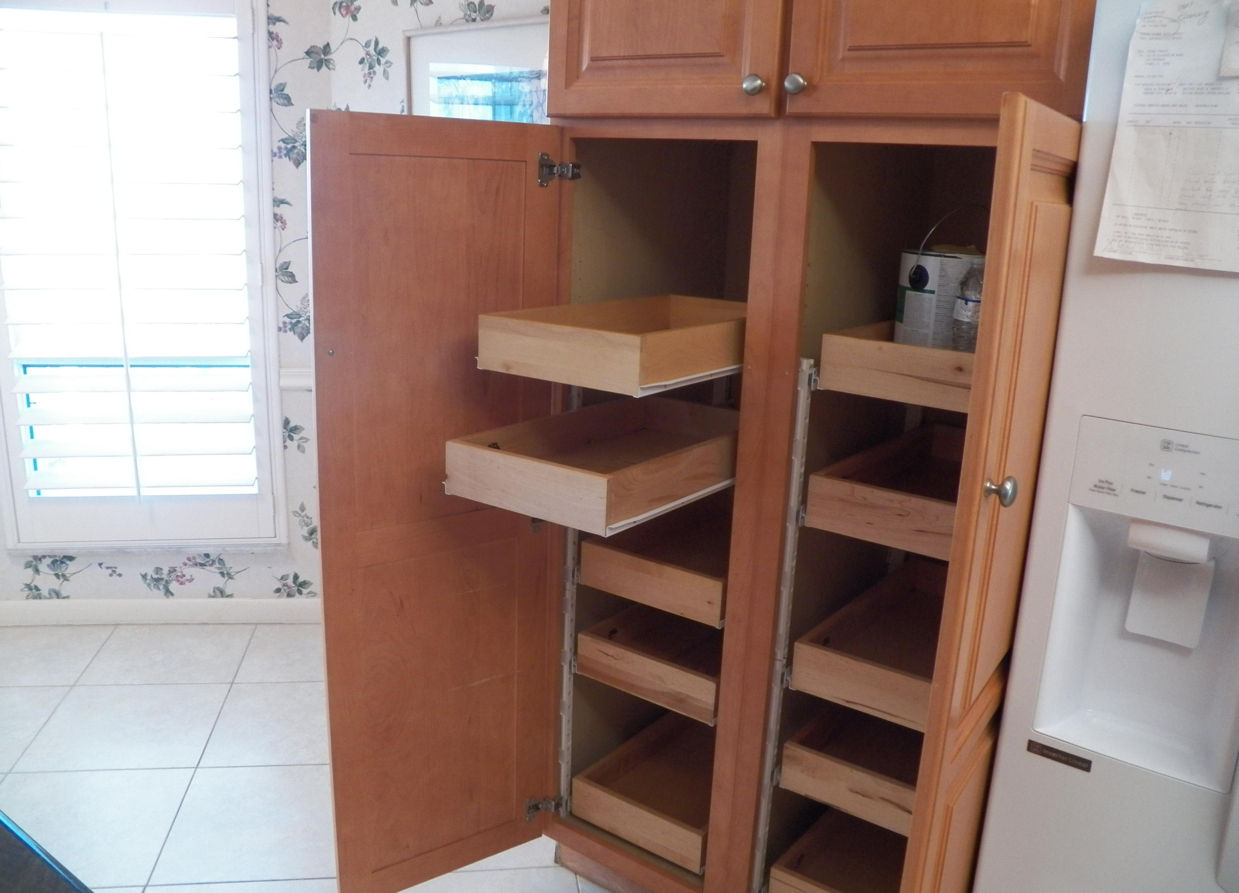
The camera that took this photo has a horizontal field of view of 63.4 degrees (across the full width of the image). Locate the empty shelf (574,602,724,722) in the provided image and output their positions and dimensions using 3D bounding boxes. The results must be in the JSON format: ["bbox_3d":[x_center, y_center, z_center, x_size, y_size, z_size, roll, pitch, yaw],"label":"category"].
[{"bbox_3d":[0.208,0.391,2.147,0.314,0.087,0.569,12,17,33],"label":"empty shelf"}]

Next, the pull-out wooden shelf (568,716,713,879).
[{"bbox_3d":[0.194,0.702,2.226,0.314,0.087,0.569,12,17,33],"label":"pull-out wooden shelf"}]

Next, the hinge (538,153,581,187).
[{"bbox_3d":[-0.102,-0.483,1.761,0.078,0.057,0.030,-7,17,-33],"label":"hinge"}]

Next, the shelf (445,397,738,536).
[{"bbox_3d":[0.016,0.010,1.736,0.314,0.087,0.569,12,17,33],"label":"shelf"}]

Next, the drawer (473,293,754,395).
[{"bbox_3d":[0.065,-0.191,1.743,0.314,0.087,0.569,12,17,33],"label":"drawer"}]

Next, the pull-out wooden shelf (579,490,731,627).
[{"bbox_3d":[0.216,0.203,2.098,0.314,0.087,0.569,12,17,33],"label":"pull-out wooden shelf"}]

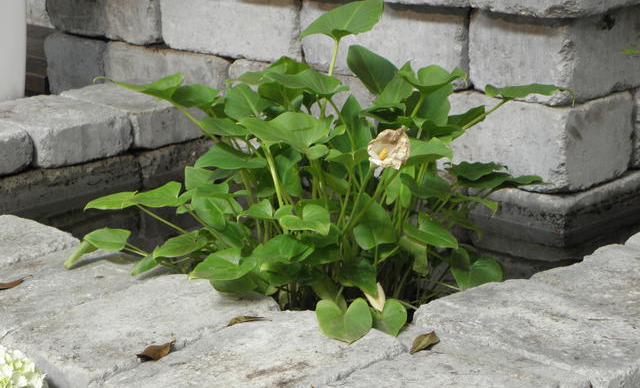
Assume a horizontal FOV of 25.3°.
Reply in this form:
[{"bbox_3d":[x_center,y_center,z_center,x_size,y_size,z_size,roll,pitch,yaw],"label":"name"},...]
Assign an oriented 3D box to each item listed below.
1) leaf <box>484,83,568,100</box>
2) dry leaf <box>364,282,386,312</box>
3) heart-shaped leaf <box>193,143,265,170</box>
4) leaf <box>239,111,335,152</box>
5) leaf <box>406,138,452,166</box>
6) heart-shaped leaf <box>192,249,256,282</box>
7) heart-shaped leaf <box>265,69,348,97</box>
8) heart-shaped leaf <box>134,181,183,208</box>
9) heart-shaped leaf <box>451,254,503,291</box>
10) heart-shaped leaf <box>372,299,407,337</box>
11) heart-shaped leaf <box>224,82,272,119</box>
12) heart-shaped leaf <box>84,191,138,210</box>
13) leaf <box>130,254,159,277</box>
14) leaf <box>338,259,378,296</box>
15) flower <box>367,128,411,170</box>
[{"bbox_3d":[0.358,-0.179,2.480,0.145,0.018,0.090,4,13,6],"label":"leaf"},{"bbox_3d":[0.078,0.145,2.000,0.030,0.041,0.025,-4,15,-11],"label":"dry leaf"},{"bbox_3d":[-0.150,-0.063,2.380,0.118,0.022,0.075,-13,31,-11],"label":"heart-shaped leaf"},{"bbox_3d":[-0.049,-0.090,2.080,0.122,0.033,0.088,10,32,13],"label":"leaf"},{"bbox_3d":[0.159,-0.064,2.150,0.080,0.028,0.070,7,19,4],"label":"leaf"},{"bbox_3d":[-0.137,0.100,2.020,0.088,0.022,0.064,-15,33,-22],"label":"heart-shaped leaf"},{"bbox_3d":[-0.022,-0.172,2.200,0.122,0.030,0.085,6,18,4],"label":"heart-shaped leaf"},{"bbox_3d":[-0.273,0.000,2.400,0.080,0.020,0.065,-17,31,-12],"label":"heart-shaped leaf"},{"bbox_3d":[0.261,0.130,2.370,0.080,0.018,0.070,5,50,8],"label":"heart-shaped leaf"},{"bbox_3d":[0.089,0.161,1.850,0.046,0.015,0.053,-9,49,-7],"label":"heart-shaped leaf"},{"bbox_3d":[-0.112,-0.142,2.230,0.066,0.072,0.020,-24,-24,3],"label":"heart-shaped leaf"},{"bbox_3d":[-0.344,0.011,2.340,0.083,0.030,0.060,-5,15,-13],"label":"heart-shaped leaf"},{"bbox_3d":[-0.286,0.116,2.320,0.052,0.012,0.035,-31,37,-24],"label":"leaf"},{"bbox_3d":[0.054,0.120,2.040,0.045,0.045,0.050,-10,17,-29],"label":"leaf"},{"bbox_3d":[0.105,-0.068,2.180,0.066,0.062,0.055,0,15,6],"label":"flower"}]

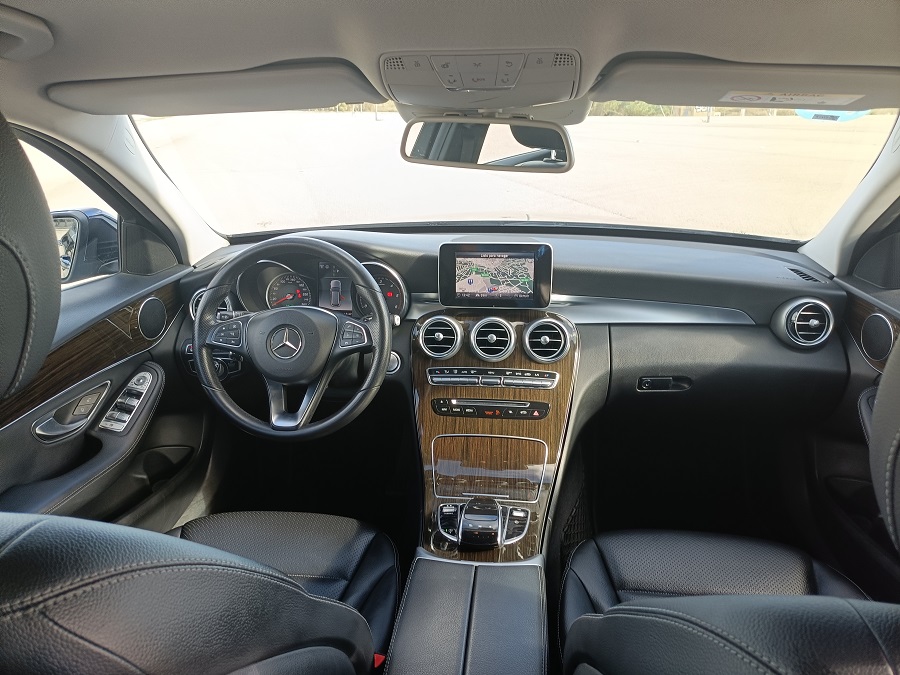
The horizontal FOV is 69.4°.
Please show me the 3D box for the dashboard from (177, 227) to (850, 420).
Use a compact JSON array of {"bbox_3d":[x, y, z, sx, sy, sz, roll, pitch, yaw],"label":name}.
[{"bbox_3d":[0.100,-0.050,1.397,1.380,0.315,0.430,2,20,7],"label":"dashboard"}]

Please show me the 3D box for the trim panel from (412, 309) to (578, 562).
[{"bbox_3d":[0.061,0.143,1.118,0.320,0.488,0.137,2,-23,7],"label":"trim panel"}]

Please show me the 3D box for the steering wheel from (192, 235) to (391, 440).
[{"bbox_3d":[-0.290,0.001,1.210,0.375,0.375,0.110,2,-4,7],"label":"steering wheel"}]

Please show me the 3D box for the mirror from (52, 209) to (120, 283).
[{"bbox_3d":[-0.823,-0.193,1.404,0.235,0.165,0.160,-2,20,-5],"label":"mirror"}]

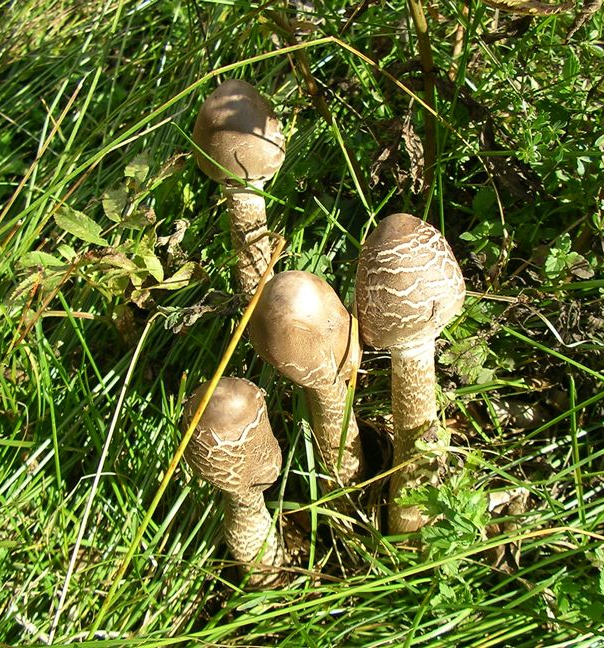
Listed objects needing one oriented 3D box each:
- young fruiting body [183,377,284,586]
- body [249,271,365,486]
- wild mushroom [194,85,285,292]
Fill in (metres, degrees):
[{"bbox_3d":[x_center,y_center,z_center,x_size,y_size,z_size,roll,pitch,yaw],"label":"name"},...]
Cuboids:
[{"bbox_3d":[-0.028,0.086,0.467,0.048,0.148,0.048,-5,44,1],"label":"young fruiting body"},{"bbox_3d":[0.012,0.036,0.507,0.055,0.152,0.055,-10,43,6],"label":"body"},{"bbox_3d":[-0.033,-0.071,0.577,0.053,0.163,0.053,-4,44,0],"label":"wild mushroom"}]

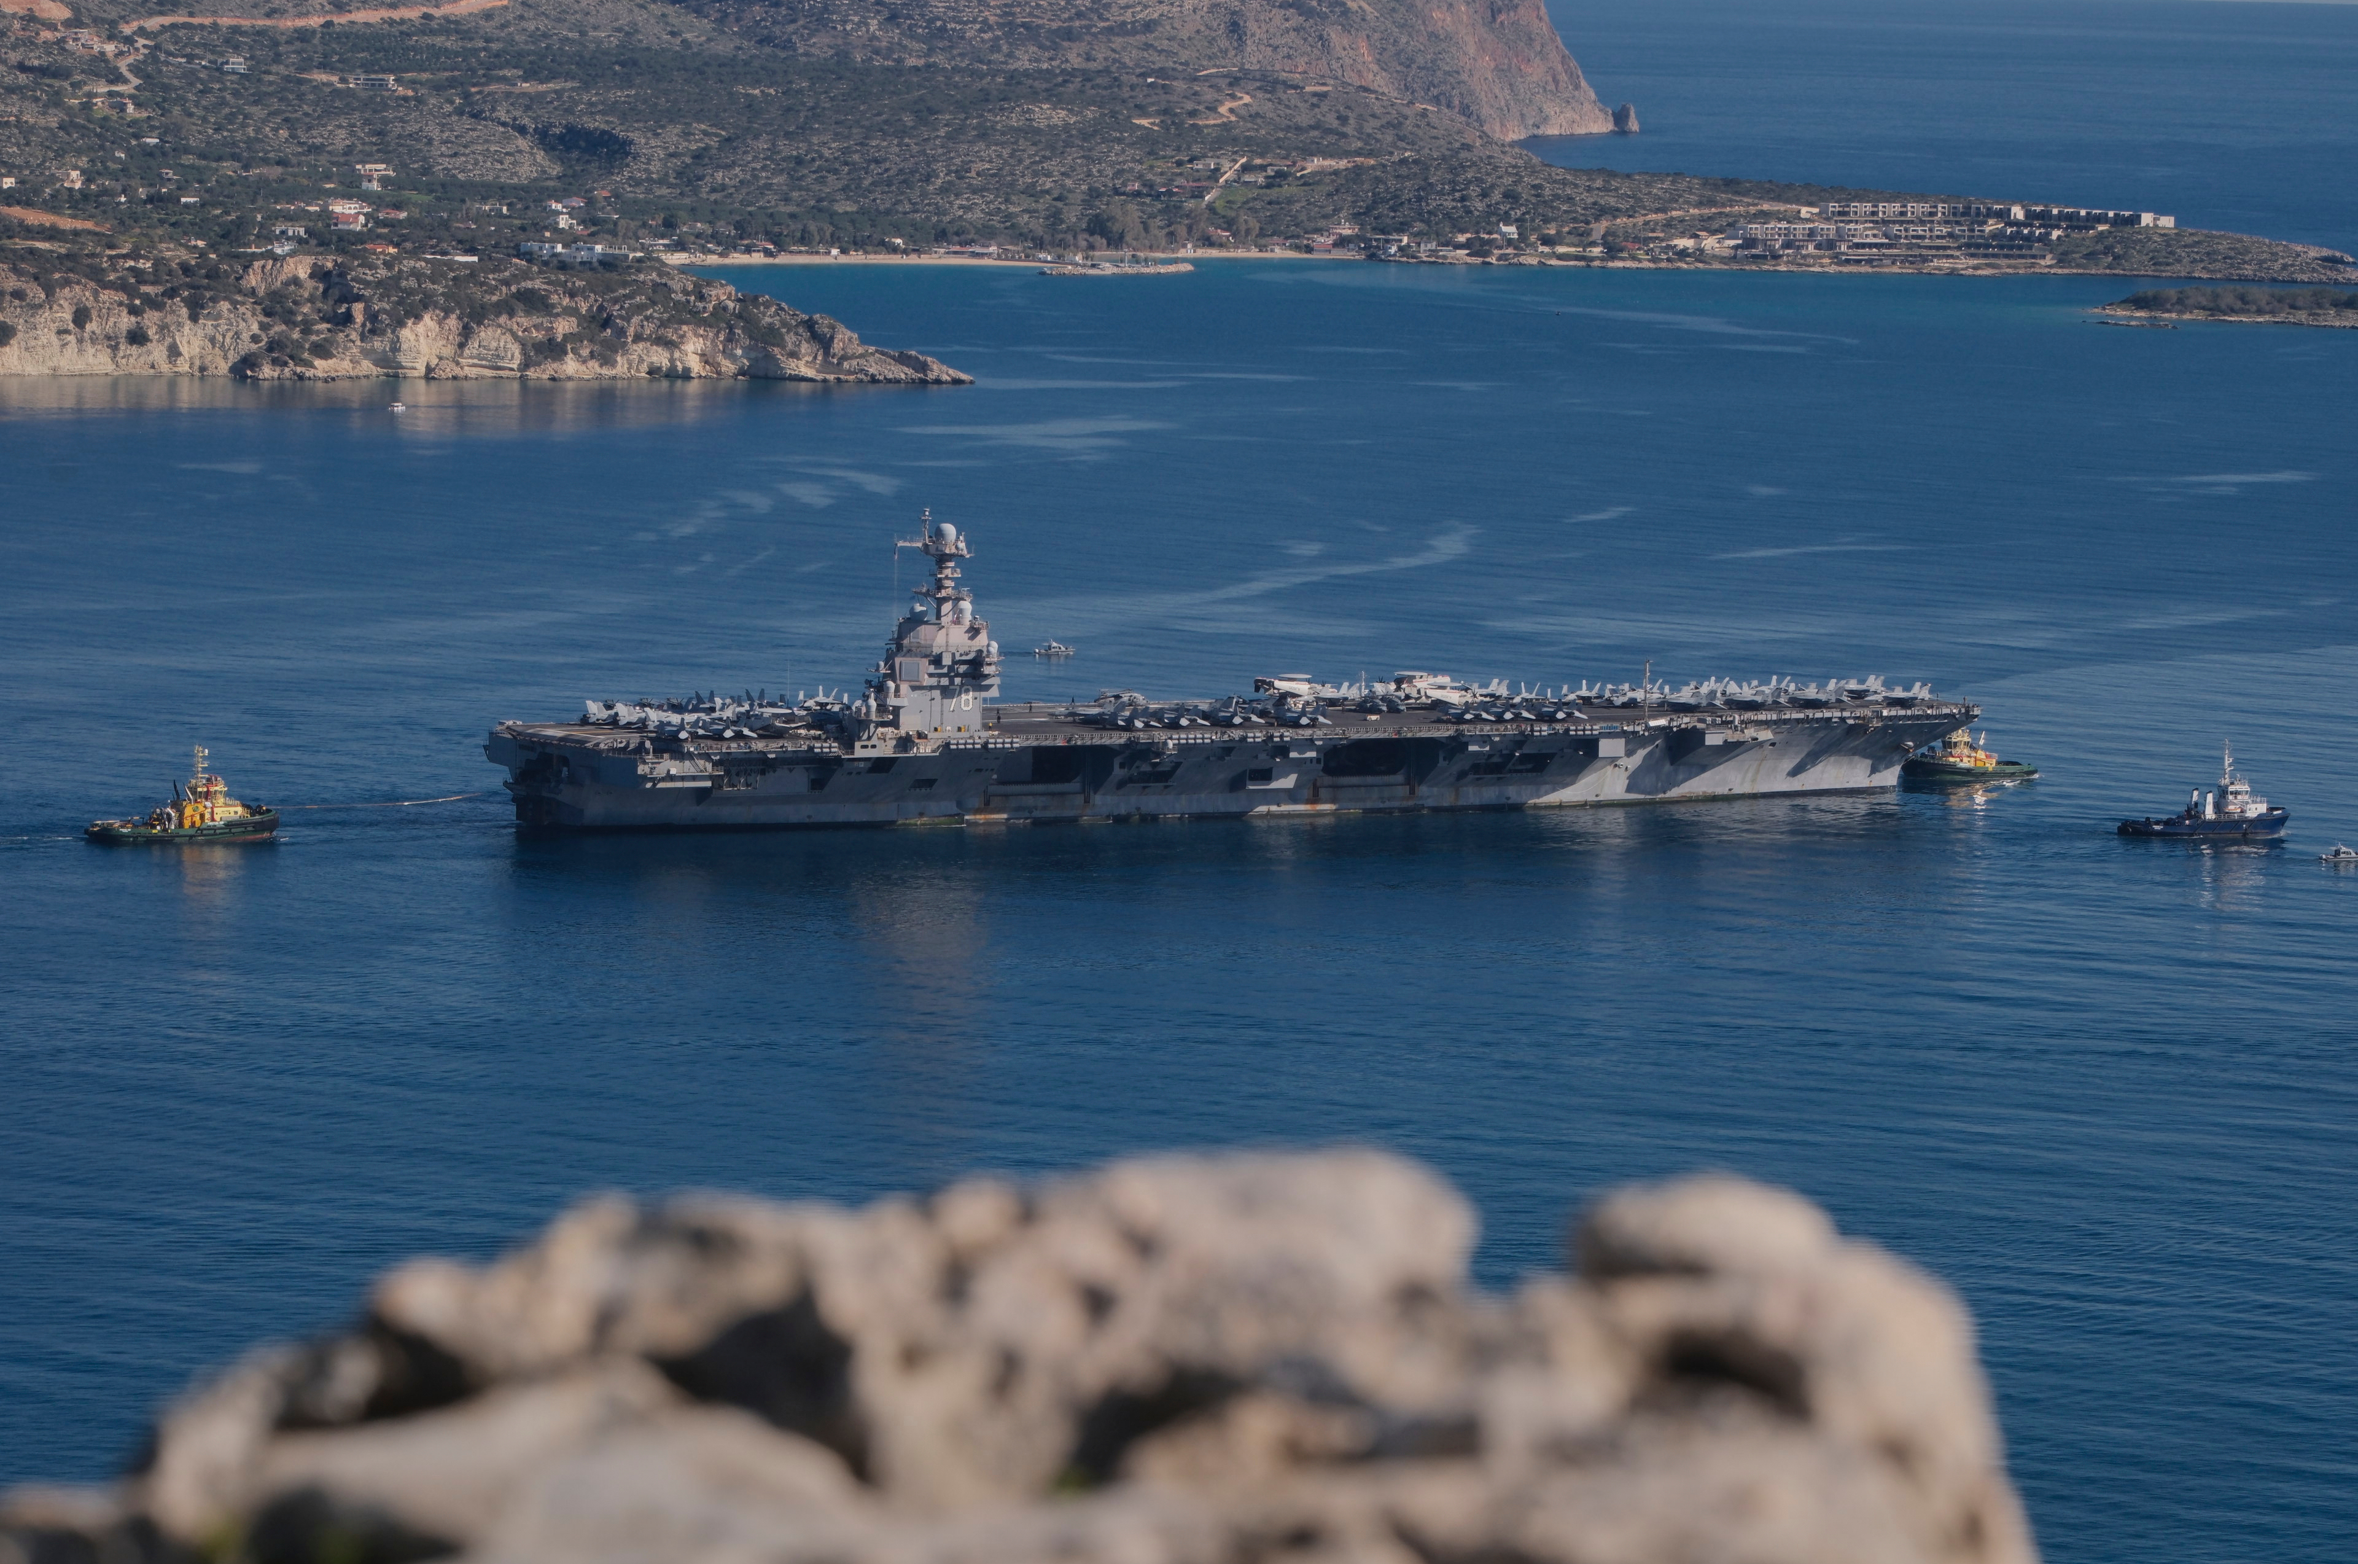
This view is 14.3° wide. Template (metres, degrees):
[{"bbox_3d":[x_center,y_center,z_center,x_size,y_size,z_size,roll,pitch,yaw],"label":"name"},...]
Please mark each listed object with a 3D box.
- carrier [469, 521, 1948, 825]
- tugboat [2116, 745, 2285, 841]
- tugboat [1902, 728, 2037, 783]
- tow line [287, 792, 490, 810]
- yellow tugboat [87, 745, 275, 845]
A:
[{"bbox_3d":[18.536,-27.060,1948.470,335.000,64.500,78.000,-1,6,-29],"label":"carrier"},{"bbox_3d":[212.517,1.982,1934.022,35.500,19.000,10.500,-1,6,-20],"label":"tugboat"},{"bbox_3d":[171.260,-8.760,2037.460,31.700,15.300,10.500,-1,6,-28],"label":"tugboat"},{"bbox_3d":[-155.430,3.264,1855.654,46.000,3.300,0.400,-1,6,-24],"label":"tow line"},{"bbox_3d":[-194.718,2.297,1828.539,35.500,17.700,11.500,-1,6,-22],"label":"yellow tugboat"}]

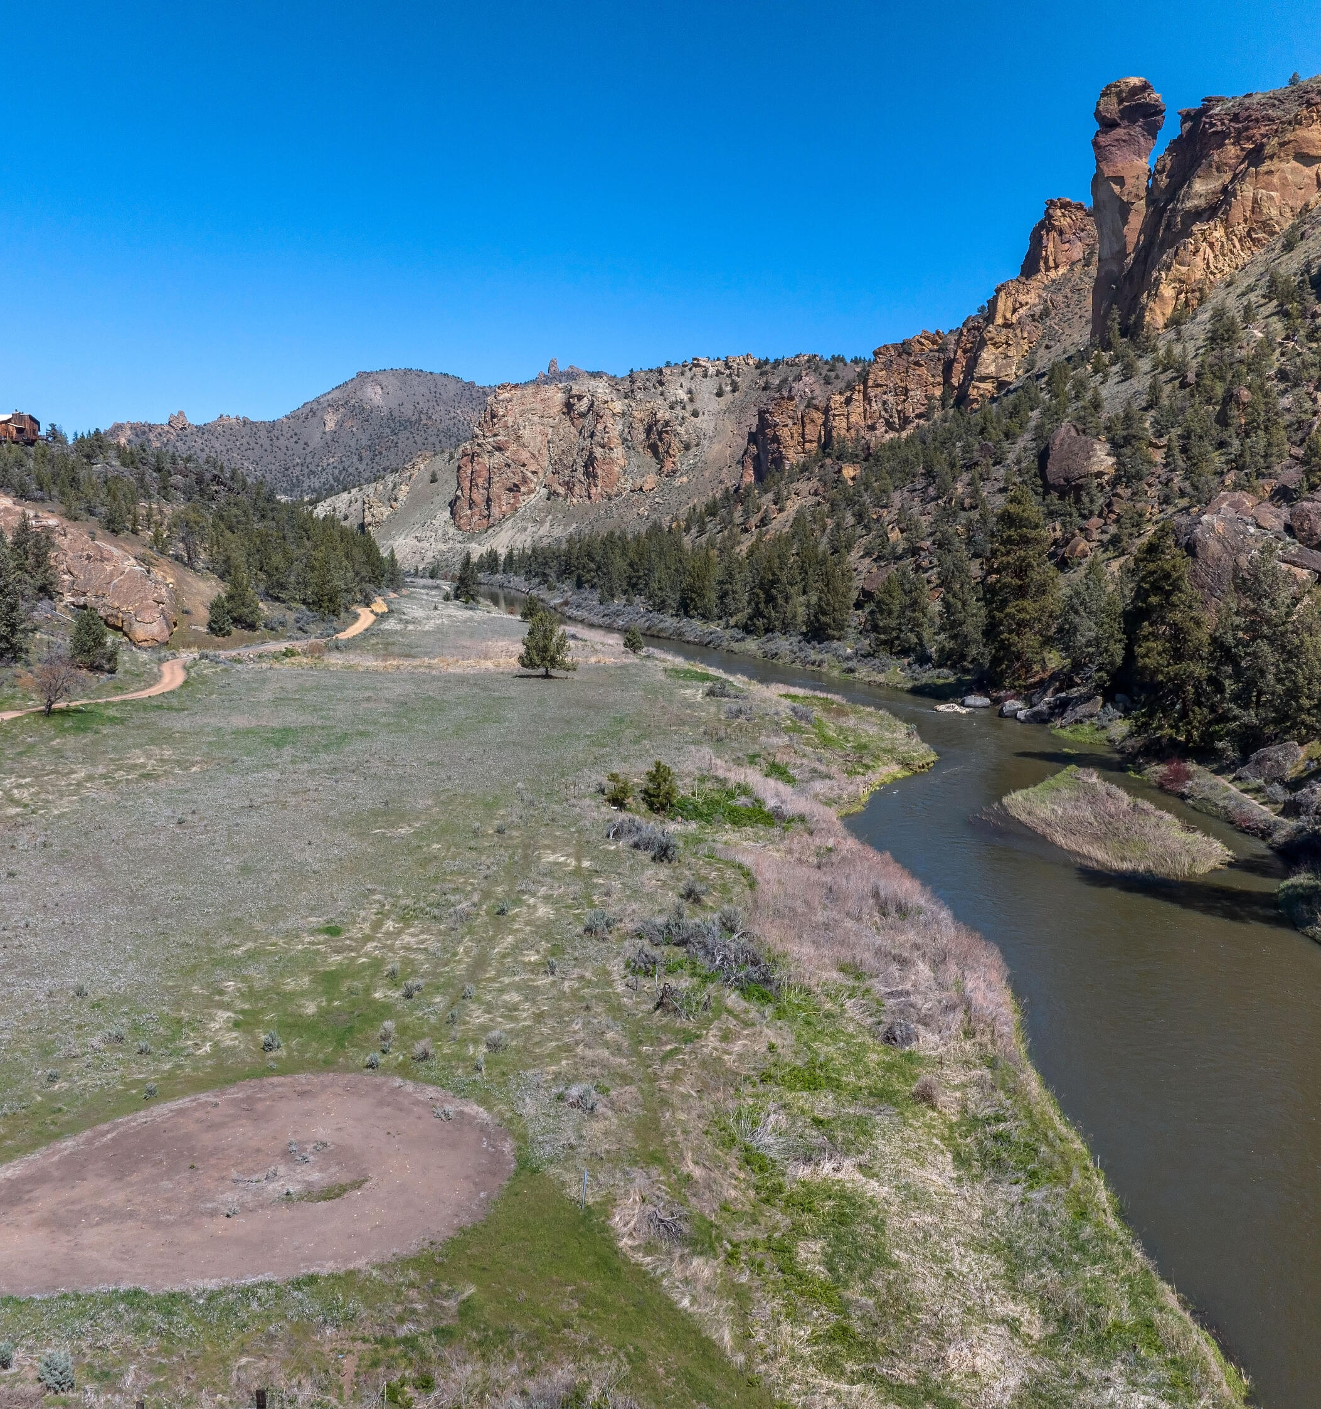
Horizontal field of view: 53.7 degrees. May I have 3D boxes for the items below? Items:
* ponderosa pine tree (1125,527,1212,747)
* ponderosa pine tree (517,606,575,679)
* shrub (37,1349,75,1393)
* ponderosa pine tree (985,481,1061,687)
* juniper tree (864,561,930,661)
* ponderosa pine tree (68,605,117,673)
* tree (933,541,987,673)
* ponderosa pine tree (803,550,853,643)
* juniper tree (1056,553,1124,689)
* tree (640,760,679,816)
[{"bbox_3d":[45.593,-6.027,116.868,8.400,19.540,7.980,0,7,0],"label":"ponderosa pine tree"},{"bbox_3d":[-15.416,-8.387,175.291,7.710,9.510,7.320,0,7,0],"label":"ponderosa pine tree"},{"bbox_3d":[-13.343,14.621,28.757,0.840,0.750,0.800,0,7,0],"label":"shrub"},{"bbox_3d":[48.460,-15.990,174.350,9.710,27.620,9.710,0,7,0],"label":"ponderosa pine tree"},{"bbox_3d":[39.280,-15.240,215.030,10.360,16.230,10.360,0,7,0],"label":"juniper tree"},{"bbox_3d":[-74.098,-8.627,170.253,6.330,8.650,6.020,0,7,0],"label":"ponderosa pine tree"},{"bbox_3d":[46.070,-14.890,200.800,7.740,20.120,7.740,0,7,0],"label":"tree"},{"bbox_3d":[26.591,-16.340,205.972,7.900,15.770,7.500,0,7,0],"label":"ponderosa pine tree"},{"bbox_3d":[55.630,-10.710,168.960,8.510,17.520,8.510,0,7,0],"label":"juniper tree"},{"bbox_3d":[-0.050,5.535,89.146,2.610,3.580,2.480,0,7,0],"label":"tree"}]

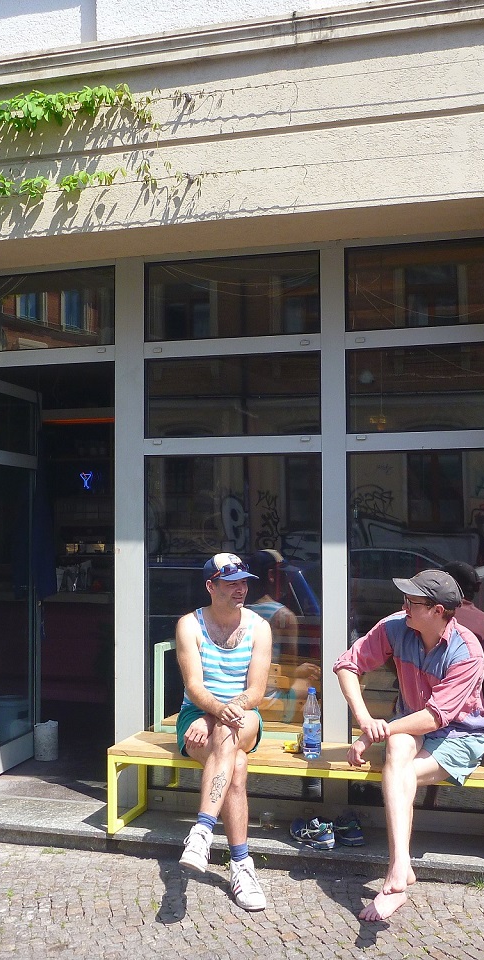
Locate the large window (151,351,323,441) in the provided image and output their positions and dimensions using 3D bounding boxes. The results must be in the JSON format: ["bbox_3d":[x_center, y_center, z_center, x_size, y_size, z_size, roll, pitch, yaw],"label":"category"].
[{"bbox_3d":[-0.045,-0.403,4.995,0.890,0.410,0.060,-1,-2,16],"label":"large window"}]

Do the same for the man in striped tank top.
[{"bbox_3d":[-0.085,0.989,4.370,0.450,1.350,0.800,0,-2,0],"label":"man in striped tank top"}]

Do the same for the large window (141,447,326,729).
[{"bbox_3d":[-0.047,0.654,4.995,0.893,1.562,0.060,-1,-2,16],"label":"large window"}]

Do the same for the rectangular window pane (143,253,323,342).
[{"bbox_3d":[-0.055,-0.889,5.050,0.893,0.394,0.060,-1,-2,16],"label":"rectangular window pane"}]

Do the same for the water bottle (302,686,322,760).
[{"bbox_3d":[0.306,1.063,4.543,0.081,0.307,0.081,-1,-2,16],"label":"water bottle"}]

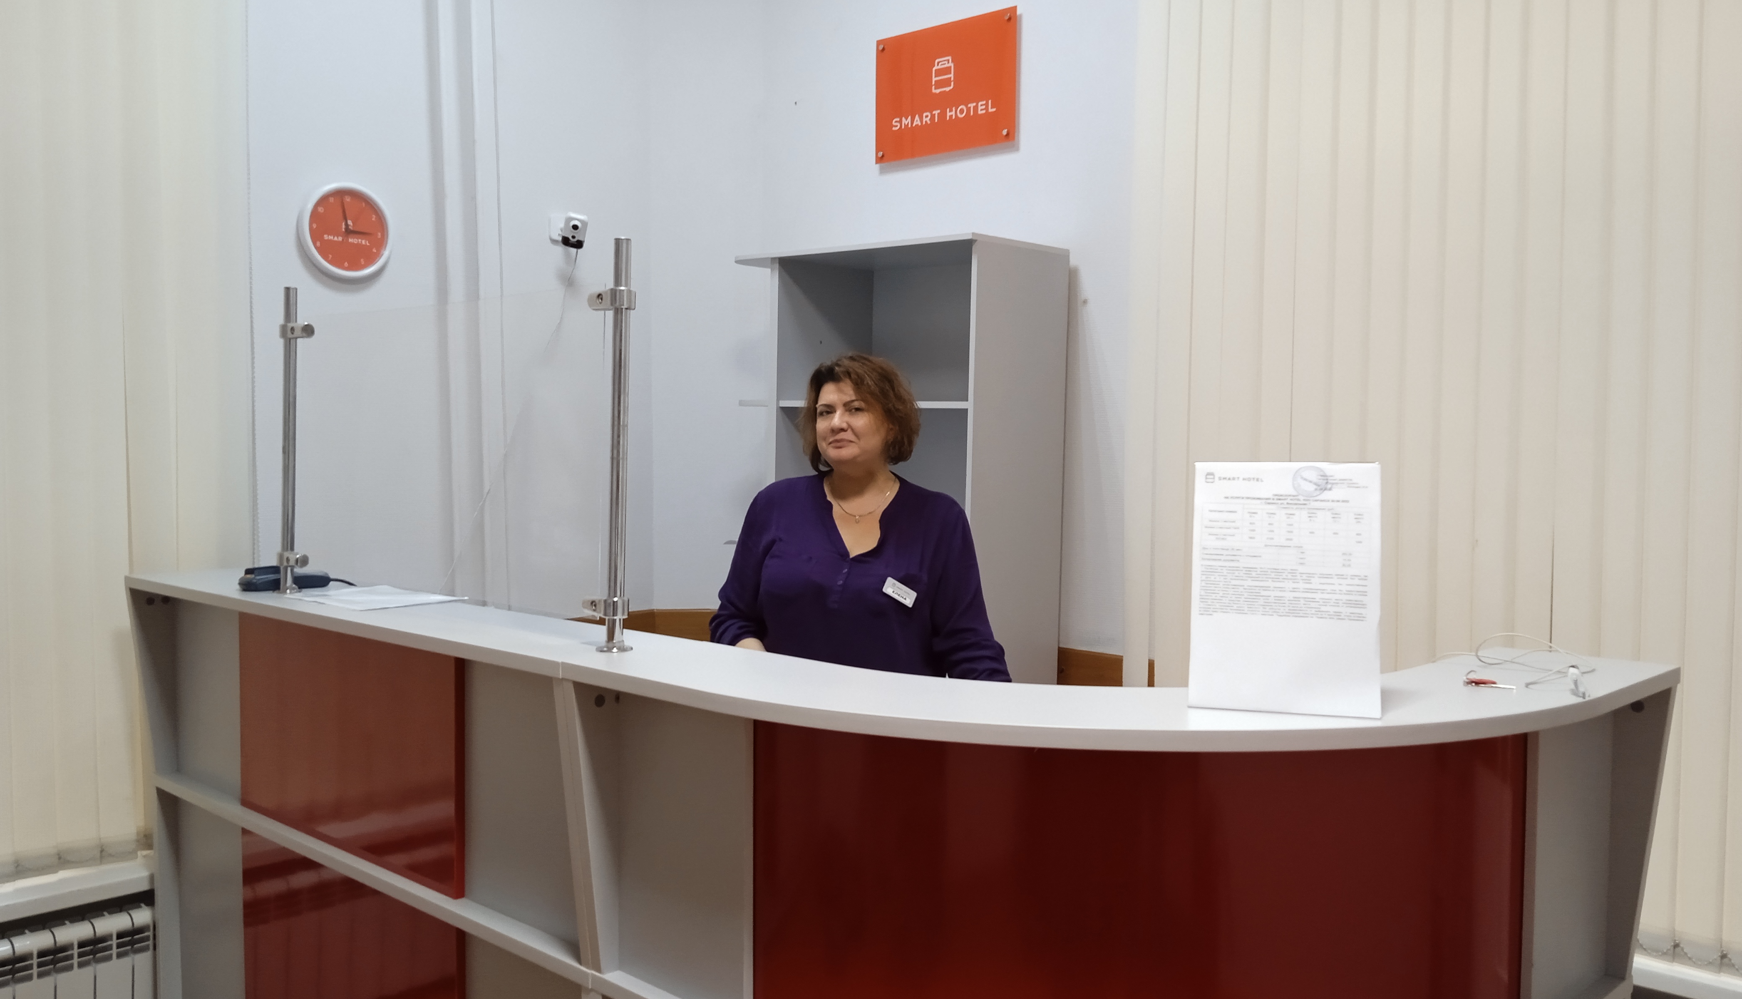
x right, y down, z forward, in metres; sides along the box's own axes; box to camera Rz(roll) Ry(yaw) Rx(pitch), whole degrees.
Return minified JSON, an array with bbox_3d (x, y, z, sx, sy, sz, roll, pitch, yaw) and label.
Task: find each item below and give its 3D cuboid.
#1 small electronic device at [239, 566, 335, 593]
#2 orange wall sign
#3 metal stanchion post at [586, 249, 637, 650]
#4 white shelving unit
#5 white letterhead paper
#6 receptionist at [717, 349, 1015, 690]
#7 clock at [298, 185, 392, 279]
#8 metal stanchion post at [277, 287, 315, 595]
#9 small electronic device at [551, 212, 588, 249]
[{"bbox_3d":[-1.155,0.151,2.781,0.168,0.043,0.078,-1,3,-23],"label":"small electronic device"},{"bbox_3d":[0.193,-1.060,3.644,0.465,0.328,0.020,3,4,42],"label":"orange wall sign"},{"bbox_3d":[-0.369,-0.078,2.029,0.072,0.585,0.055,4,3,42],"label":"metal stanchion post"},{"bbox_3d":[0.055,0.321,3.604,0.797,1.878,0.370,3,4,42],"label":"white shelving unit"},{"bbox_3d":[0.487,0.101,1.659,0.212,0.299,0.012,1,-17,15],"label":"white letterhead paper"},{"bbox_3d":[-0.024,0.518,2.666,0.530,1.575,0.340,1,3,16],"label":"receptionist"},{"bbox_3d":[-1.326,-0.674,3.563,0.038,0.240,0.240,3,2,43],"label":"clock"},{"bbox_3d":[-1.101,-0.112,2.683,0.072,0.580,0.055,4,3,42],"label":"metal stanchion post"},{"bbox_3d":[-0.814,-0.729,3.821,0.070,0.107,0.090,-1,21,-34],"label":"small electronic device"}]

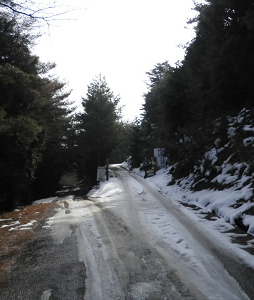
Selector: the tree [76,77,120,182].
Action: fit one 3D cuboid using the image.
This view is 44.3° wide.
[{"bbox_3d":[-2.150,-1.600,24.000,3.500,8.000,3.500,0,-2,0],"label":"tree"}]

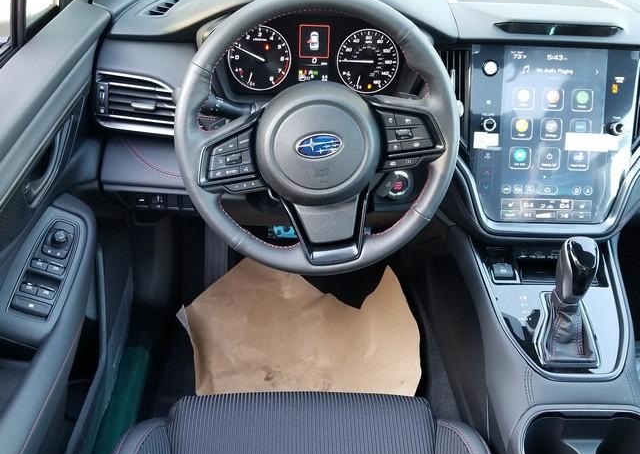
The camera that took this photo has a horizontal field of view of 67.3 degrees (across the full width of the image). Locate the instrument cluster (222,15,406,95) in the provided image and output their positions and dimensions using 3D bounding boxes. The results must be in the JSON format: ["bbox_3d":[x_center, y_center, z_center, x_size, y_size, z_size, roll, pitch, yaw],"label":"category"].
[{"bbox_3d":[-0.009,-0.278,0.789,0.290,0.125,0.050,1,19,-2],"label":"instrument cluster"}]

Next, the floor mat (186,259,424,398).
[{"bbox_3d":[-0.041,0.208,1.137,0.520,0.060,0.430,1,39,-2],"label":"floor mat"}]

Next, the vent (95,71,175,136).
[{"bbox_3d":[-0.291,-0.201,0.776,0.130,0.090,0.050,6,20,5],"label":"vent"}]

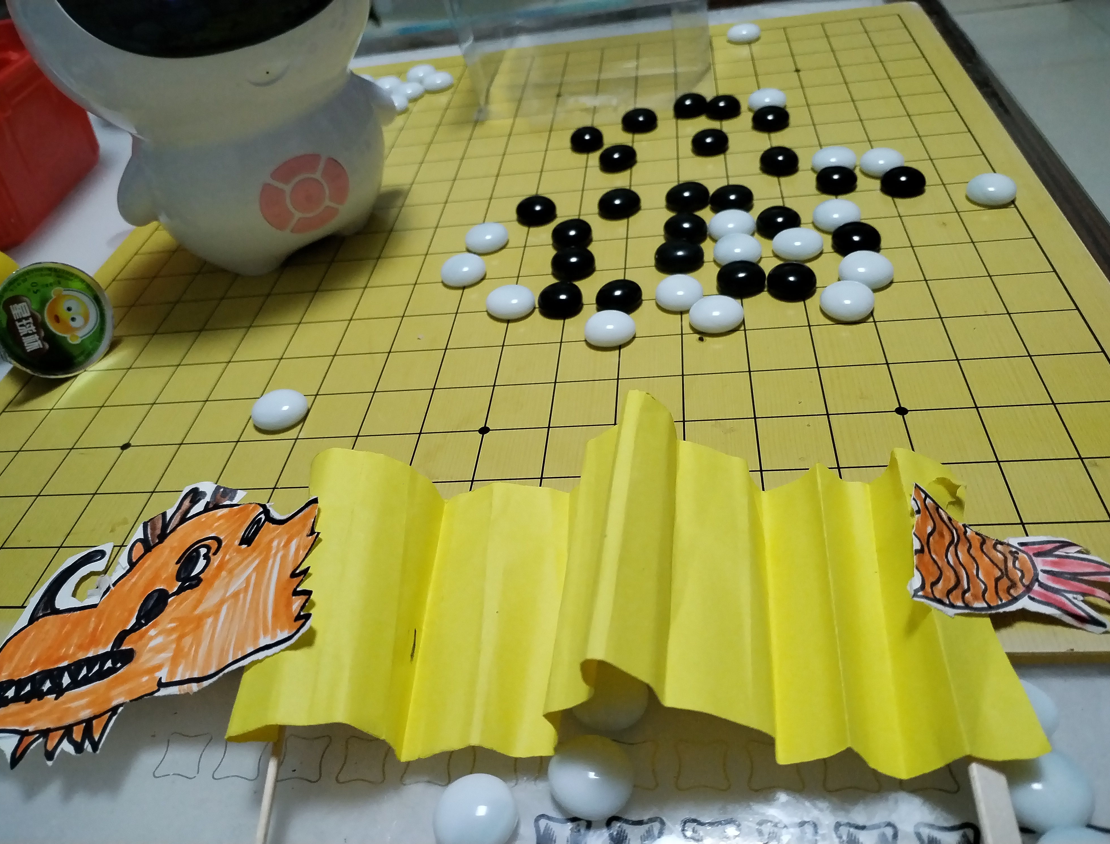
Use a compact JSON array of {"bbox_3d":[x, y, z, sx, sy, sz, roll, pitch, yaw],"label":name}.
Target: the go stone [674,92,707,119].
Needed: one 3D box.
[{"bbox_3d":[0.075,-0.174,0.465,0.020,0.010,0.020,-3,43,10],"label":"go stone"}]

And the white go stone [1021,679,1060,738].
[{"bbox_3d":[0.105,0.068,0.195,0.020,0.010,0.020,-3,43,9],"label":"white go stone"}]

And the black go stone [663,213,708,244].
[{"bbox_3d":[0.057,-0.085,0.372,0.020,0.010,0.020,-3,43,10],"label":"black go stone"}]

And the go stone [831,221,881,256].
[{"bbox_3d":[0.121,-0.074,0.340,0.019,0.010,0.019,-3,43,10],"label":"go stone"}]

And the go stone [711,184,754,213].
[{"bbox_3d":[0.079,-0.099,0.376,0.019,0.011,0.019,-3,43,9],"label":"go stone"}]

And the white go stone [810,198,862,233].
[{"bbox_3d":[0.120,-0.089,0.362,0.020,0.010,0.020,-3,43,10],"label":"white go stone"}]

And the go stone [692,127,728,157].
[{"bbox_3d":[0.078,-0.141,0.422,0.019,0.010,0.019,-3,43,10],"label":"go stone"}]

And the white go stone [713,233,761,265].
[{"bbox_3d":[0.075,-0.071,0.347,0.020,0.009,0.020,-3,43,10],"label":"white go stone"}]

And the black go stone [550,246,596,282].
[{"bbox_3d":[0.008,-0.068,0.359,0.019,0.010,0.019,-3,43,10],"label":"black go stone"}]

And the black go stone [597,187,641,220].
[{"bbox_3d":[0.030,-0.102,0.396,0.020,0.010,0.020,-3,43,10],"label":"black go stone"}]

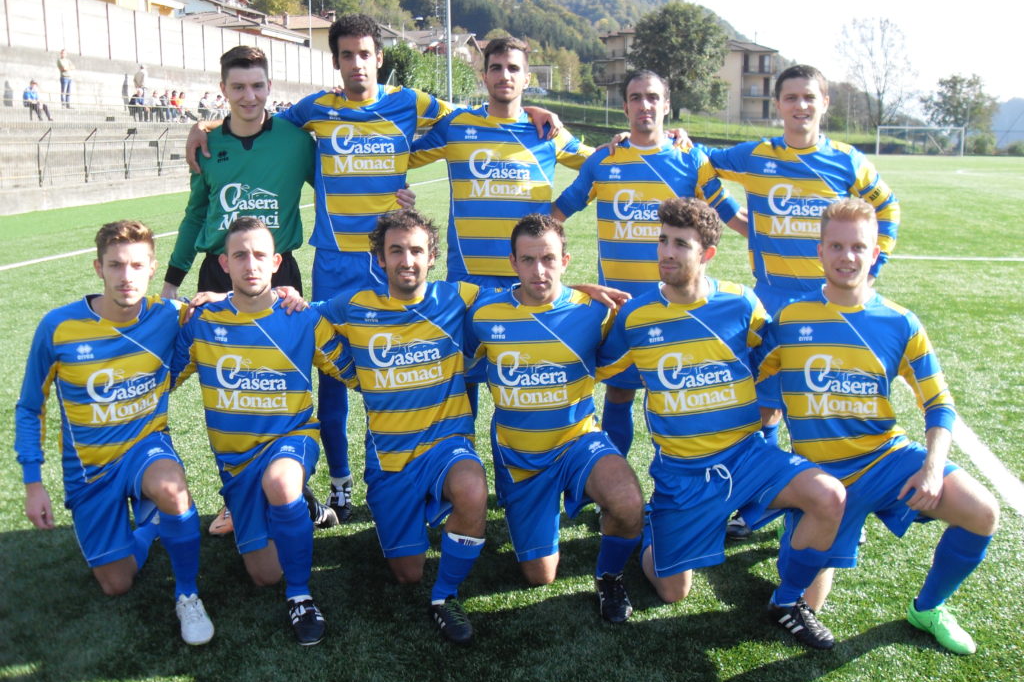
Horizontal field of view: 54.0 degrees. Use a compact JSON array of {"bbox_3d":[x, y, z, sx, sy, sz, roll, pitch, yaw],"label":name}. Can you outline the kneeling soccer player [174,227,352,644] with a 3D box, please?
[{"bbox_3d":[-0.760,0.214,3.351,0.608,1.257,0.872,-2,12,-8],"label":"kneeling soccer player"}]

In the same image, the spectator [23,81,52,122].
[{"bbox_3d":[-13.881,-6.965,29.200,0.800,1.190,0.520,4,12,21],"label":"spectator"}]

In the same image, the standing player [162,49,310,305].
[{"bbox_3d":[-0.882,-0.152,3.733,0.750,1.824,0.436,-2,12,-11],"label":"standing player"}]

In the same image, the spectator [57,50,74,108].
[{"bbox_3d":[-13.545,-7.962,30.529,0.360,1.720,0.540,7,13,31],"label":"spectator"}]

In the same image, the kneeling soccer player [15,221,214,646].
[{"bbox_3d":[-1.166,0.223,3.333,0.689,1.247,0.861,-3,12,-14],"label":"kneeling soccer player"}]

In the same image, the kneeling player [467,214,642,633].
[{"bbox_3d":[0.142,0.193,3.430,0.608,1.267,0.872,0,11,-2],"label":"kneeling player"}]

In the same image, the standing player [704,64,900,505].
[{"bbox_3d":[0.953,-0.109,3.700,0.760,1.753,0.426,2,12,8],"label":"standing player"}]

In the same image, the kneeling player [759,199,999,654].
[{"bbox_3d":[1.095,0.205,3.246,0.730,1.318,0.872,0,11,0],"label":"kneeling player"}]

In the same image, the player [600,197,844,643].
[{"bbox_3d":[0.639,0.199,3.276,0.730,1.318,0.872,-1,11,-4],"label":"player"}]

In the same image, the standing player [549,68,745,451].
[{"bbox_3d":[0.497,-0.107,3.742,0.770,1.733,0.436,1,11,4],"label":"standing player"}]

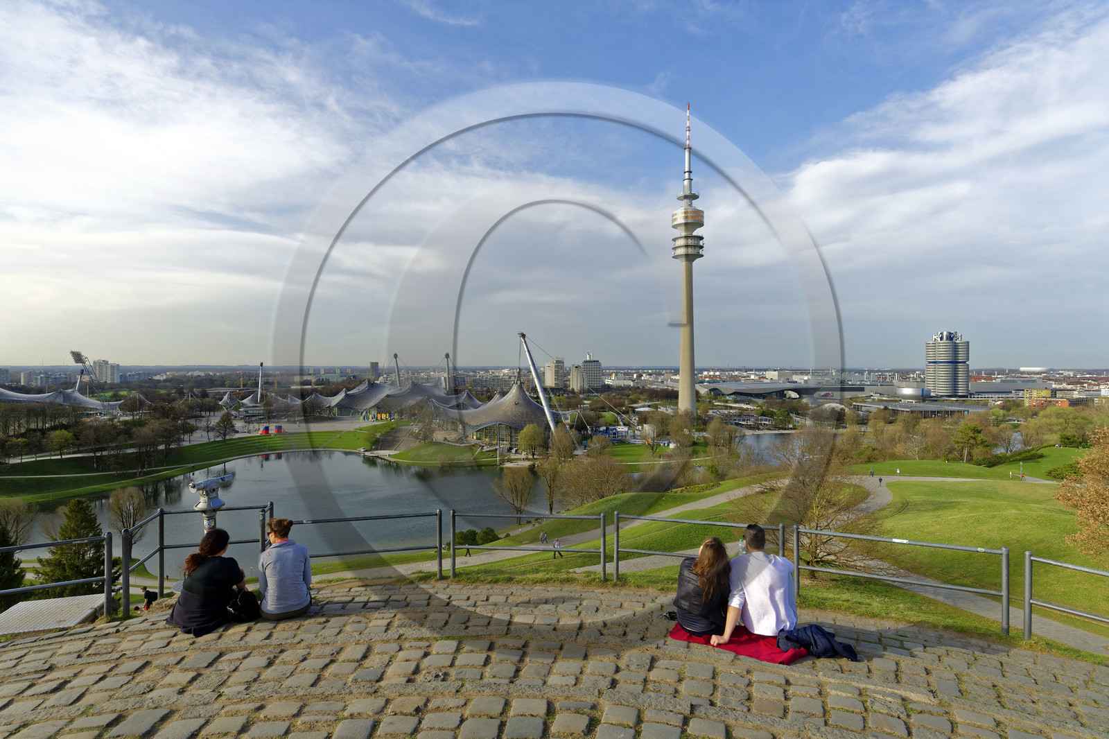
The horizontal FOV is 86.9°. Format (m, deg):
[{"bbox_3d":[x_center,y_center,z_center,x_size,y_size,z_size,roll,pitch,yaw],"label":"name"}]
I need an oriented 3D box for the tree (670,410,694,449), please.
[{"bbox_3d":[77.660,37.350,358.000,14.840,24.900,14.000,0,0,0],"label":"tree"}]

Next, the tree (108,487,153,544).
[{"bbox_3d":[-123.478,44.532,170.000,10.500,21.134,10.500,0,1,-36],"label":"tree"}]

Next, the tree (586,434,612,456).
[{"bbox_3d":[25.620,44.010,336.000,14.930,14.420,14.000,0,0,0],"label":"tree"}]

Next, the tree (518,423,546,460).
[{"bbox_3d":[-13.617,42.367,347.000,15.000,21.055,15.000,0,0,-2],"label":"tree"}]

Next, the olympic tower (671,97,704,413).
[{"bbox_3d":[122.630,-96.970,536.000,28.600,290.500,28.600,0,0,0],"label":"olympic tower"}]

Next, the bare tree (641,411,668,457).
[{"bbox_3d":[58.750,37.710,342.000,15.700,26.830,14.500,0,0,0],"label":"bare tree"}]

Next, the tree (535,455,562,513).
[{"bbox_3d":[-1.981,43.894,223.000,10.500,22.442,10.500,0,0,0],"label":"tree"}]

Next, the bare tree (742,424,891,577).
[{"bbox_3d":[11.090,5.680,25.000,6.120,6.470,6.200,0,0,0],"label":"bare tree"}]

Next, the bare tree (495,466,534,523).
[{"bbox_3d":[-13.760,43.420,202.000,14.060,19.880,13.500,0,0,0],"label":"bare tree"}]

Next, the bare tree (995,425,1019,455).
[{"bbox_3d":[278.276,43.688,360.000,12.000,20.246,12.000,0,1,38],"label":"bare tree"}]

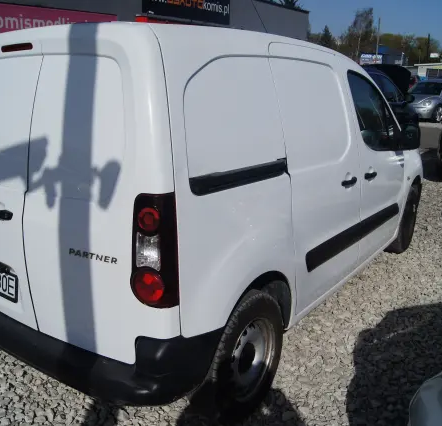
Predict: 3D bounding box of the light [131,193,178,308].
[{"bbox_3d":[-0.243,0.147,1.734,0.150,0.440,0.165,10,17,35],"label":"light"}]

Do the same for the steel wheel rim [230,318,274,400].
[{"bbox_3d":[0.120,0.689,2.323,0.130,0.410,0.410,10,17,35],"label":"steel wheel rim"}]

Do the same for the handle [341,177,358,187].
[{"bbox_3d":[0.777,-0.183,2.866,0.055,0.055,0.215,10,17,35],"label":"handle"}]

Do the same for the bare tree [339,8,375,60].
[{"bbox_3d":[21.021,-25.339,75.057,5.600,12.200,5.200,0,15,0],"label":"bare tree"}]

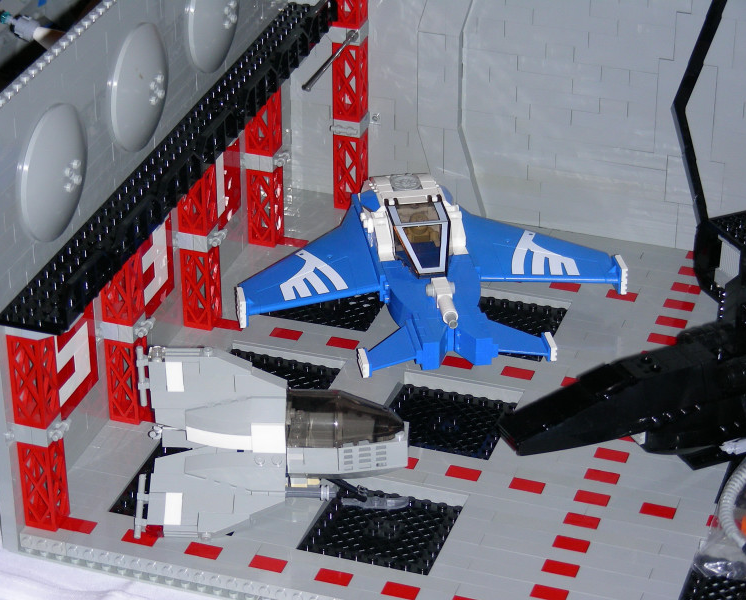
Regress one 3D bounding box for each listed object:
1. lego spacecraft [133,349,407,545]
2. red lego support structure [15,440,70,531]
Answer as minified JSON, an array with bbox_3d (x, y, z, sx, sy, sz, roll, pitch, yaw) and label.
[{"bbox_3d":[-0.047,0.061,1.082,0.128,0.086,0.087,0,30,1],"label":"lego spacecraft"},{"bbox_3d":[-0.154,0.083,1.070,0.016,0.048,0.016,9,32,16],"label":"red lego support structure"}]

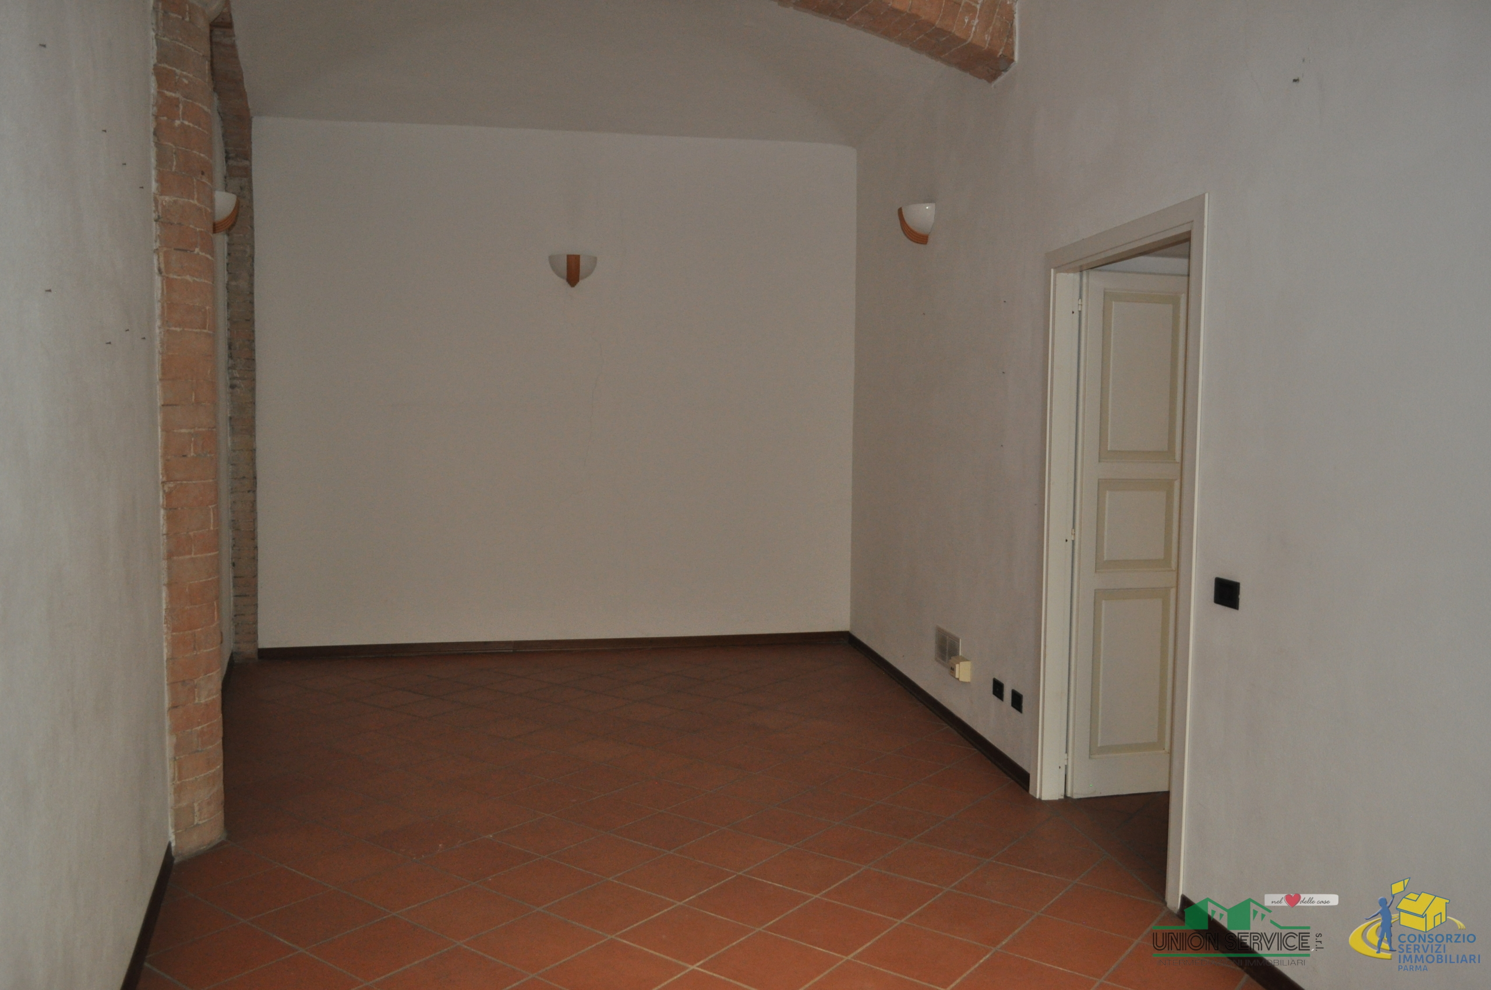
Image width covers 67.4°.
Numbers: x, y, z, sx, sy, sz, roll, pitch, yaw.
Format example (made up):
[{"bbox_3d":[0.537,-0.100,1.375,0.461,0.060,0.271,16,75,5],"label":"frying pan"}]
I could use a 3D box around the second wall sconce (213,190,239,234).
[{"bbox_3d":[-2.667,-1.425,5.697,0.152,0.197,0.308,-1,3,-22],"label":"second wall sconce"}]

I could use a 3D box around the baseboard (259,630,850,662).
[{"bbox_3d":[-1.180,1.004,7.448,3.869,0.077,0.015,0,3,-11],"label":"baseboard"}]

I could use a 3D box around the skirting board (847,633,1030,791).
[{"bbox_3d":[0.952,1.096,6.204,0.015,0.077,3.248,0,3,-8],"label":"skirting board"}]

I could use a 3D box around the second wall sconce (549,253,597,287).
[{"bbox_3d":[-1.123,-1.452,7.244,0.308,0.197,0.152,0,3,-11],"label":"second wall sconce"}]

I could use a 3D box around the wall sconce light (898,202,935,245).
[{"bbox_3d":[0.913,-1.446,6.030,0.152,0.197,0.308,0,3,-8],"label":"wall sconce light"}]

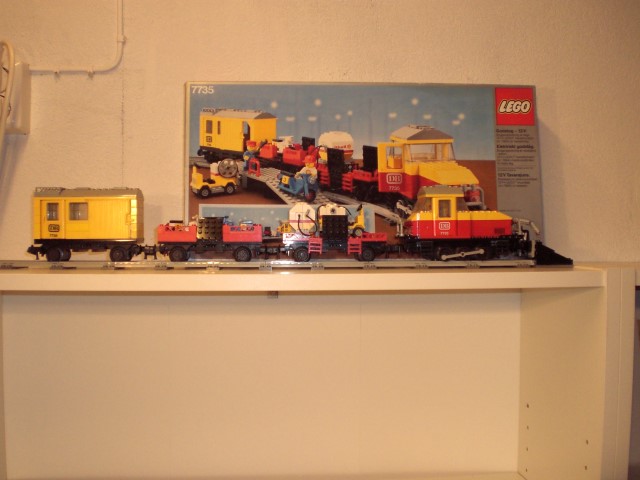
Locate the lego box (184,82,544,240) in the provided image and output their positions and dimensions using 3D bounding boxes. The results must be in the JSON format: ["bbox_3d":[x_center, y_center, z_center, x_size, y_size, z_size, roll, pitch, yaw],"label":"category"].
[{"bbox_3d":[0.063,-0.089,0.994,0.498,0.259,0.062,0,-7,-3],"label":"lego box"}]

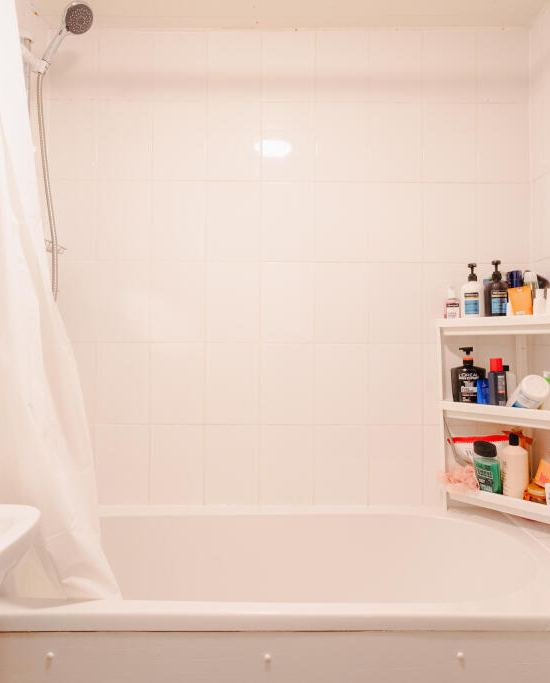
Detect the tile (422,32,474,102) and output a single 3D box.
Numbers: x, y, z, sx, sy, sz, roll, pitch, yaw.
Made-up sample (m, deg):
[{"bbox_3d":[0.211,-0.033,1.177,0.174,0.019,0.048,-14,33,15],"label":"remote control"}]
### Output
[{"bbox_3d":[0.662,-1.042,1.731,0.202,0.271,0.010,0,-1,0],"label":"tile"}]

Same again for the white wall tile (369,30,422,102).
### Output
[{"bbox_3d":[0.458,-1.044,1.730,0.202,0.271,0.010,0,-1,0],"label":"white wall tile"}]

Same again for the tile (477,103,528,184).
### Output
[{"bbox_3d":[0.864,-0.752,1.727,0.202,0.303,0.010,0,-1,0],"label":"tile"}]

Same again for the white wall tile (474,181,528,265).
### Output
[{"bbox_3d":[0.858,-0.441,1.716,0.201,0.302,0.014,0,0,0],"label":"white wall tile"}]

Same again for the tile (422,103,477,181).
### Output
[{"bbox_3d":[0.653,-0.744,1.710,0.200,0.300,0.010,0,-1,-1],"label":"tile"}]

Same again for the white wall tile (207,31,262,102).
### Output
[{"bbox_3d":[-0.150,-1.022,1.691,0.199,0.262,0.010,0,0,0],"label":"white wall tile"}]

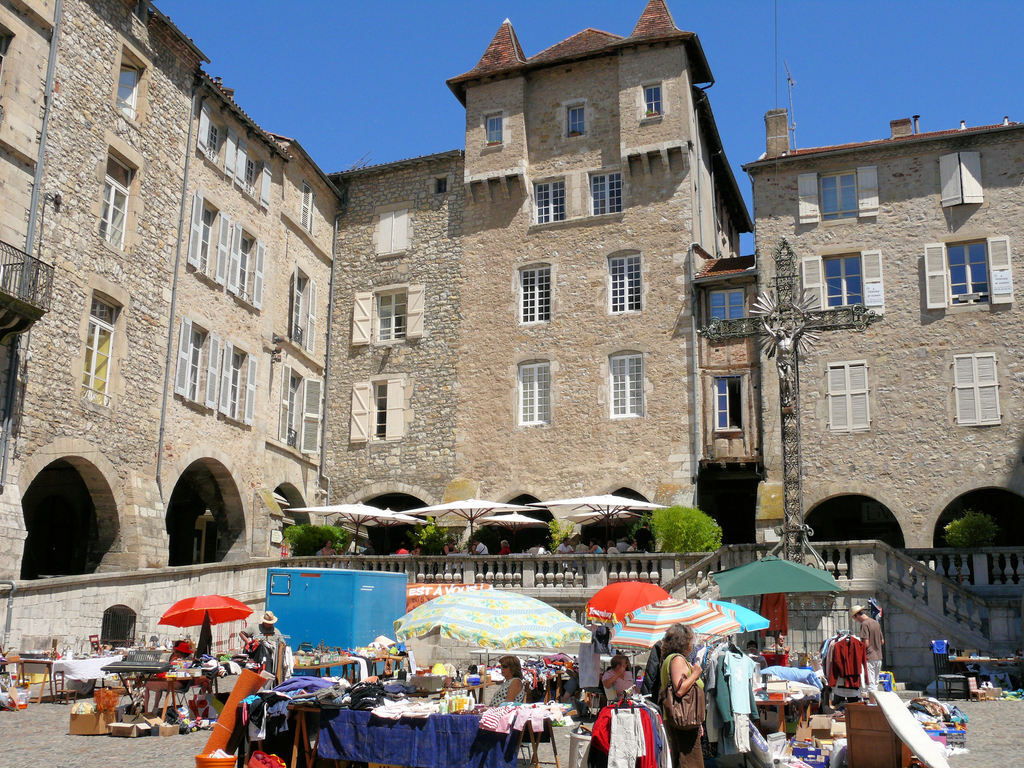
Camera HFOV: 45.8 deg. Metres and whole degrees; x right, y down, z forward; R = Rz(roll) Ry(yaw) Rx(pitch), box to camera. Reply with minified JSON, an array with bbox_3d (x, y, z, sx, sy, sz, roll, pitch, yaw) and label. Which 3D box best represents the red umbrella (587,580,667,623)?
[{"bbox_3d":[2.150,4.707,22.000,1.700,2.150,1.700,-2,-14,11],"label":"red umbrella"}]

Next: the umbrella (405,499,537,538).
[{"bbox_3d":[-1.215,4.610,35.500,3.600,2.600,3.500,-5,-14,21],"label":"umbrella"}]

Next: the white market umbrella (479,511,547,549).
[{"bbox_3d":[0.047,5.186,38.000,2.300,2.400,2.300,-5,-14,21],"label":"white market umbrella"}]

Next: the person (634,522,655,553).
[{"bbox_3d":[3.263,4.256,29.724,0.520,1.720,0.400,4,-12,-17],"label":"person"}]

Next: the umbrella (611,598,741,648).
[{"bbox_3d":[2.139,3.737,15.606,1.620,1.900,1.620,-2,-12,11],"label":"umbrella"}]

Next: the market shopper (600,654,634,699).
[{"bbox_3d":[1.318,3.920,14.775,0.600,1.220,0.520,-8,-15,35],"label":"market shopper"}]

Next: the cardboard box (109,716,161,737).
[{"bbox_3d":[-4.923,4.484,15.900,0.560,0.230,0.450,-5,-15,24],"label":"cardboard box"}]

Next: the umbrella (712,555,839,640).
[{"bbox_3d":[4.405,4.172,20.200,2.050,2.450,2.000,-2,-14,11],"label":"umbrella"}]

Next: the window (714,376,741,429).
[{"bbox_3d":[6.783,0.611,38.000,0.900,1.750,0.200,-5,-14,21],"label":"window"}]

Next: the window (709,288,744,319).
[{"bbox_3d":[6.862,-2.543,38.800,1.160,1.060,0.180,-5,-14,21],"label":"window"}]

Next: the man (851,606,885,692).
[{"bbox_3d":[6.728,5.024,22.724,0.450,1.720,0.500,-11,-16,42],"label":"man"}]

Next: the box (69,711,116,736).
[{"bbox_3d":[-5.660,4.598,16.370,0.480,0.290,0.420,1,-12,-5],"label":"box"}]

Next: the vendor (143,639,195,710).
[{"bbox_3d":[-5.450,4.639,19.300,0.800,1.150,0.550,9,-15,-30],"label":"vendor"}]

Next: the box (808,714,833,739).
[{"bbox_3d":[3.942,4.398,15.466,0.290,0.330,0.270,1,-12,-6],"label":"box"}]

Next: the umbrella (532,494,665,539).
[{"bbox_3d":[2.397,4.282,31.924,2.950,2.700,2.950,-5,-13,25],"label":"umbrella"}]

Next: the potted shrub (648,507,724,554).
[{"bbox_3d":[4.111,3.867,28.401,1.600,1.950,1.600,-5,-13,22],"label":"potted shrub"}]

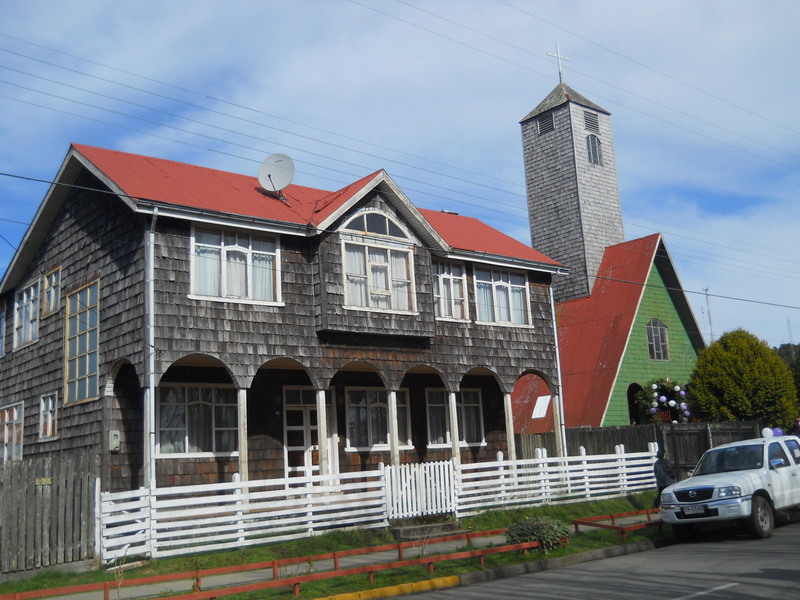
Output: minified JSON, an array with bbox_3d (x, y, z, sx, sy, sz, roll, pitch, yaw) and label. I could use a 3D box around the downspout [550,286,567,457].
[{"bbox_3d":[4.324,2.268,23.121,0.085,5.350,0.085,6,-14,-41],"label":"downspout"}]

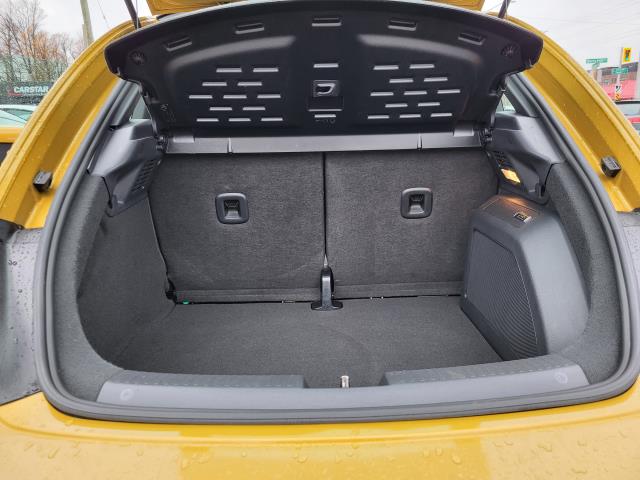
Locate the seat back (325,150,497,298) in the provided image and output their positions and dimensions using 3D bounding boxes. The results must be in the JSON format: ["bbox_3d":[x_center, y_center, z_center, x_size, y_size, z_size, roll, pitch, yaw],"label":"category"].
[{"bbox_3d":[0.266,-0.083,1.495,0.500,0.580,0.130,-1,33,0],"label":"seat back"}]

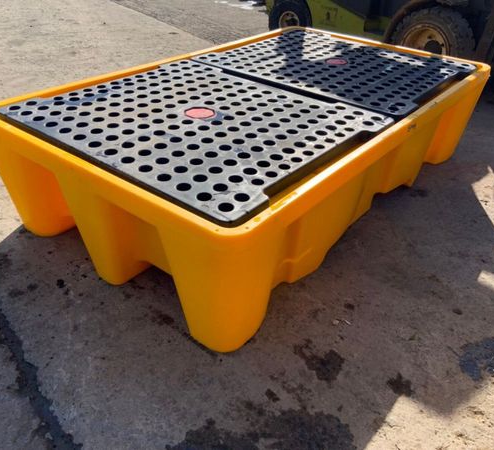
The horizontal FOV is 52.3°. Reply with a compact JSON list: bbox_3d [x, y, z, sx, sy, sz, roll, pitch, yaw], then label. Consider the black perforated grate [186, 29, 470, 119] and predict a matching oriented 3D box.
[{"bbox_3d":[0.520,-0.909,2.901,1.250,0.045,1.097,26,39,30],"label":"black perforated grate"}]

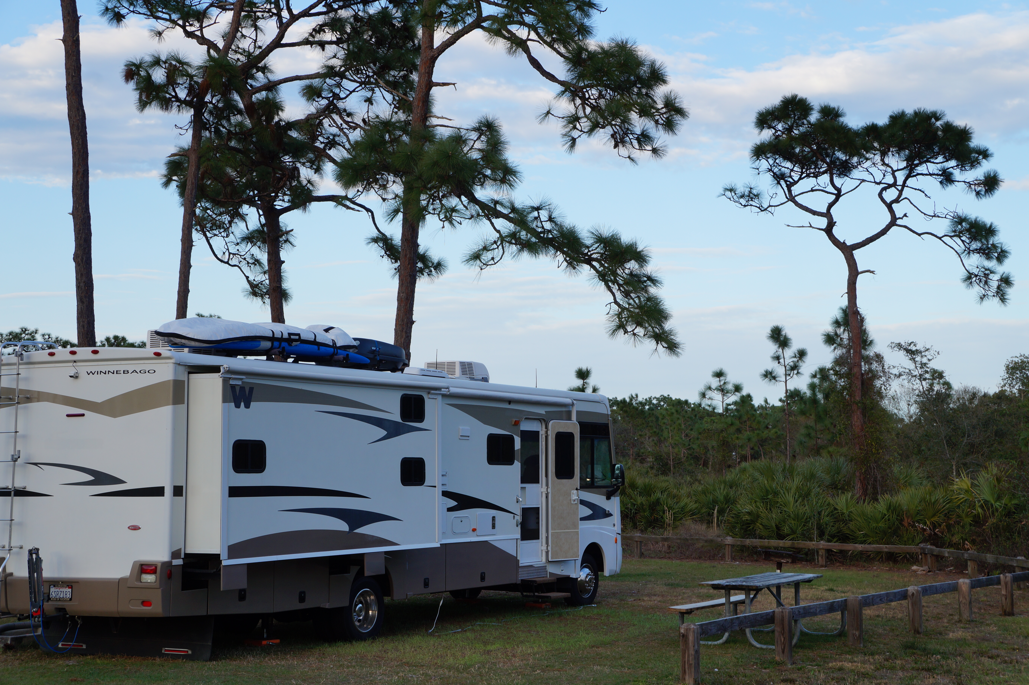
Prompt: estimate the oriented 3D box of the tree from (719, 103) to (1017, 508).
[{"bbox_3d":[9.540,-0.620,40.200,7.750,12.400,6.500,0,-5,0],"label":"tree"}]

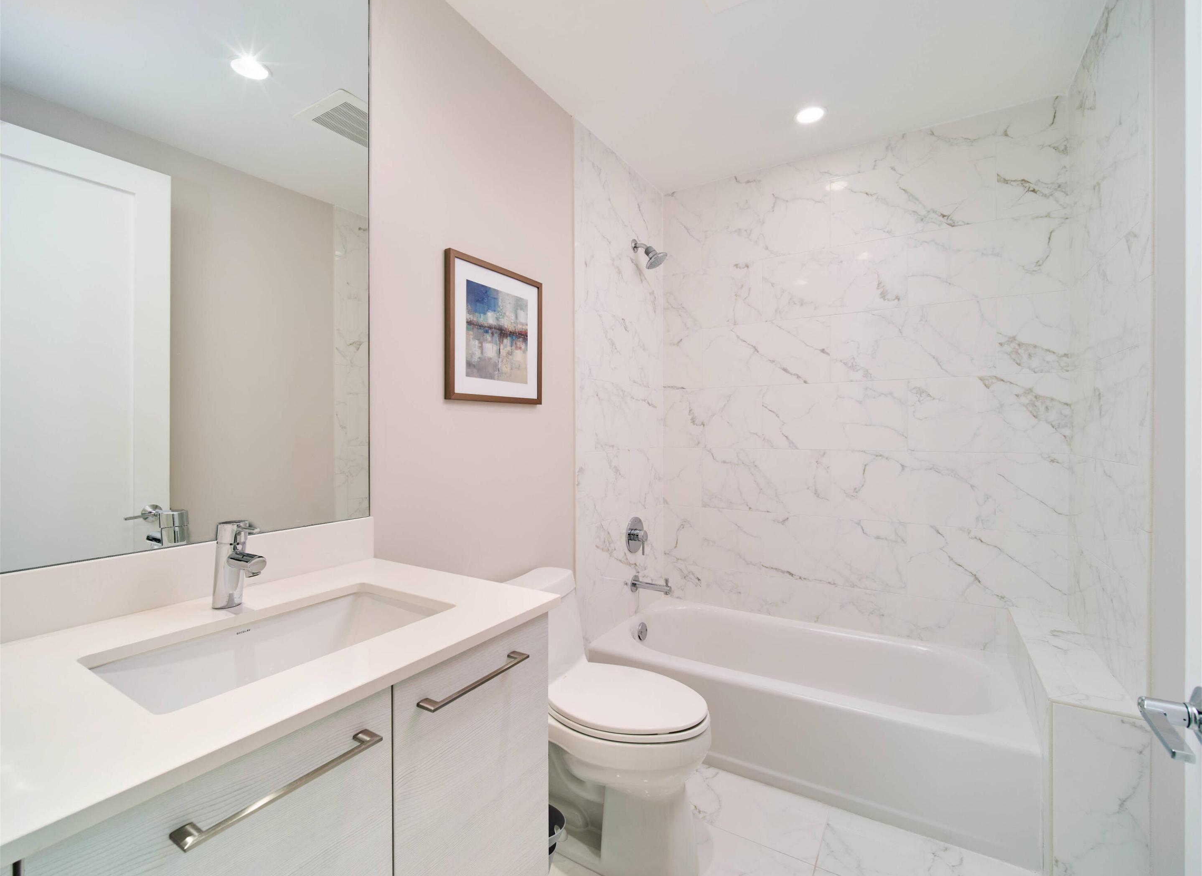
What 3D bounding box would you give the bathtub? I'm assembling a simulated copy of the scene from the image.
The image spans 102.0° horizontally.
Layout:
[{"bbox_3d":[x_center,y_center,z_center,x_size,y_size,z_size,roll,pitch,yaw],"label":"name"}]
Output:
[{"bbox_3d":[0.764,1.017,2.010,1.481,0.333,0.757,0,0,33],"label":"bathtub"}]

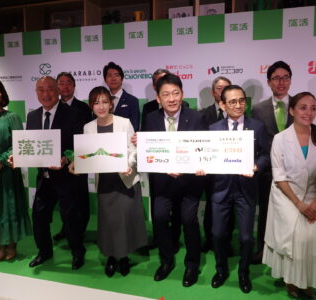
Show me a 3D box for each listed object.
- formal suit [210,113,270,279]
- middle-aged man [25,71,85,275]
[{"bbox_3d":[0.649,0.358,2.657,0.500,1.240,0.390,2,6,18],"label":"formal suit"},{"bbox_3d":[-0.863,0.196,2.991,0.520,1.610,0.450,2,6,17],"label":"middle-aged man"}]

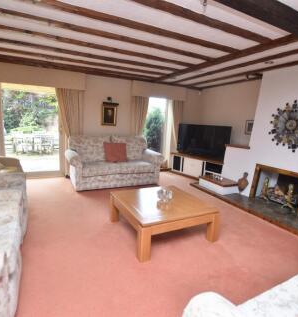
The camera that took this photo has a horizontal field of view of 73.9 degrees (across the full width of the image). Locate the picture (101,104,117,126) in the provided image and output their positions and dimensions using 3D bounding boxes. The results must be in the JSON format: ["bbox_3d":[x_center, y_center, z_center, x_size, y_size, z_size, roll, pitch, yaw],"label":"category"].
[{"bbox_3d":[-0.900,-1.006,4.577,0.330,0.490,0.040,-3,11,-25],"label":"picture"}]

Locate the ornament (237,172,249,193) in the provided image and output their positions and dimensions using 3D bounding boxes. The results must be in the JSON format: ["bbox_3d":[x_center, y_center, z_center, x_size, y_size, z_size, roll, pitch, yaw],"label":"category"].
[{"bbox_3d":[1.644,0.442,3.456,0.080,0.420,0.200,-3,11,-25],"label":"ornament"}]

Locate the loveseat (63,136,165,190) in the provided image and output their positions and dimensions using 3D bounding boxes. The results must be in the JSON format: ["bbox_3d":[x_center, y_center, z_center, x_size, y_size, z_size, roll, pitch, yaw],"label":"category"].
[{"bbox_3d":[-0.729,0.026,4.191,1.920,0.950,0.970,-2,11,-22],"label":"loveseat"}]

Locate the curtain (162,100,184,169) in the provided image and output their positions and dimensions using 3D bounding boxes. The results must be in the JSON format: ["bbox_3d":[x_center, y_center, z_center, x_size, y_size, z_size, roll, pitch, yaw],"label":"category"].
[{"bbox_3d":[0.687,-0.609,5.317,0.520,1.880,0.140,-3,11,-25],"label":"curtain"}]

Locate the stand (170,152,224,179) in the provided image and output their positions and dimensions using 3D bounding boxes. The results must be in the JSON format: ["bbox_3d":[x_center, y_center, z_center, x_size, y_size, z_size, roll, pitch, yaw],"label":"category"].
[{"bbox_3d":[1.269,0.231,4.744,0.420,0.510,1.600,-7,14,-42],"label":"stand"}]

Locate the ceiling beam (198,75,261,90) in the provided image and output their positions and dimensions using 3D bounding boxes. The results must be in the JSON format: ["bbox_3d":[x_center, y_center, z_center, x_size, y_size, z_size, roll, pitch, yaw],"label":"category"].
[{"bbox_3d":[1.756,-1.766,4.669,0.090,0.080,1.860,-3,11,-25],"label":"ceiling beam"}]

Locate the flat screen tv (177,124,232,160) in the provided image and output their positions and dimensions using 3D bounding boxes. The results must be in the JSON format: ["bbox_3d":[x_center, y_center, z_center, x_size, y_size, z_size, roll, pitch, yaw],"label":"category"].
[{"bbox_3d":[1.221,-0.406,4.702,0.070,0.730,1.360,-7,14,-42],"label":"flat screen tv"}]

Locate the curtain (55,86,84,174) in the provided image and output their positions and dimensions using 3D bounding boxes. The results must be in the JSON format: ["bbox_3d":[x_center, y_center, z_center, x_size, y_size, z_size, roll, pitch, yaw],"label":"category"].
[{"bbox_3d":[-1.649,-0.507,4.217,0.550,1.920,0.150,-3,11,-25],"label":"curtain"}]

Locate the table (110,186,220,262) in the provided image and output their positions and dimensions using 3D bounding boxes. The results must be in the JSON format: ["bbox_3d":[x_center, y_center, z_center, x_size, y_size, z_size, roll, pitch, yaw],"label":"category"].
[{"bbox_3d":[0.126,0.687,2.339,0.900,0.375,0.900,-3,11,-27],"label":"table"}]

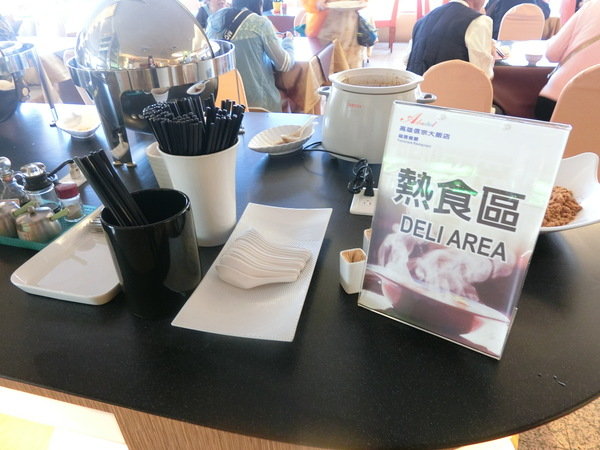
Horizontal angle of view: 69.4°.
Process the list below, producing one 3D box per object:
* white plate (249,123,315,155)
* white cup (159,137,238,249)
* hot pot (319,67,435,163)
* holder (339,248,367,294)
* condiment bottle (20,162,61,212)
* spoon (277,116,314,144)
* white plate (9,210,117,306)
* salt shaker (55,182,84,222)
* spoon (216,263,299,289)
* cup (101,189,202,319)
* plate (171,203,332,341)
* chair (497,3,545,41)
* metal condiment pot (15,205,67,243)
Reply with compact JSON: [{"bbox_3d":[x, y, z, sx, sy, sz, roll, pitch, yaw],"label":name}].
[{"bbox_3d":[-0.053,-0.236,1.245,0.225,0.045,0.148,-22,36,-31],"label":"white plate"},{"bbox_3d":[-0.178,-0.066,0.819,0.141,0.190,0.141,-2,31,0],"label":"white cup"},{"bbox_3d":[0.209,-0.317,1.224,0.333,0.193,0.286,9,32,17],"label":"hot pot"},{"bbox_3d":[0.086,0.074,0.696,0.035,0.061,0.035,-10,32,-14],"label":"holder"},{"bbox_3d":[-0.572,-0.081,0.961,0.058,0.096,0.058,-3,31,0],"label":"condiment bottle"},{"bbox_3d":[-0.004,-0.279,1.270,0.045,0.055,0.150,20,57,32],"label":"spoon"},{"bbox_3d":[-0.359,0.036,0.818,0.195,0.023,0.310,6,31,12],"label":"white plate"},{"bbox_3d":[-0.489,-0.048,0.924,0.042,0.073,0.042,-3,31,0],"label":"salt shaker"},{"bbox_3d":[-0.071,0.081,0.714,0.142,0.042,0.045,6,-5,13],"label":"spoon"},{"bbox_3d":[-0.218,0.044,0.662,0.121,0.162,0.121,-2,31,0],"label":"cup"},{"bbox_3d":[-0.058,0.065,0.764,0.179,0.026,0.369,5,32,12],"label":"plate"},{"bbox_3d":[2.222,-1.885,4.658,0.450,0.930,0.550,5,32,12],"label":"chair"},{"bbox_3d":[-0.536,-0.011,0.884,0.084,0.055,0.080,-3,31,0],"label":"metal condiment pot"}]

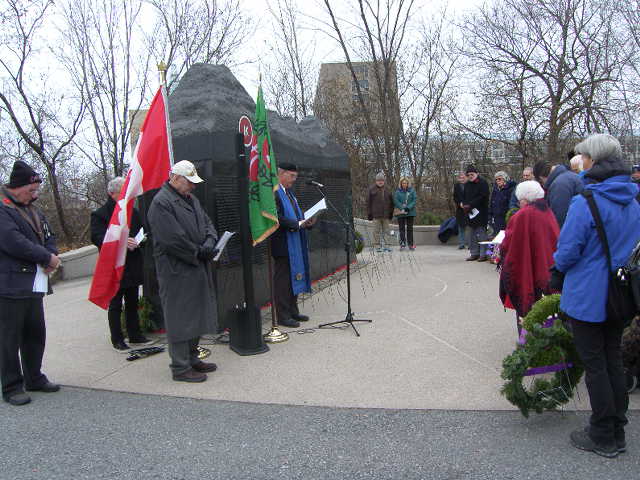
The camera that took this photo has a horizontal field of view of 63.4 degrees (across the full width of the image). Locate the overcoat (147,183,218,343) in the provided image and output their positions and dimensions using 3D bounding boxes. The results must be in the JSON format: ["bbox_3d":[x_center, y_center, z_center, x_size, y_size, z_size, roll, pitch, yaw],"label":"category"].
[{"bbox_3d":[-1.088,0.178,4.095,0.430,1.220,0.520,1,7,23],"label":"overcoat"}]

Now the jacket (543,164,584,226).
[{"bbox_3d":[2.651,-0.391,5.600,0.460,0.840,0.560,2,7,24],"label":"jacket"}]

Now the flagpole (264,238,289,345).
[{"bbox_3d":[-0.501,-0.300,5.070,0.260,2.594,0.260,-3,6,0],"label":"flagpole"}]

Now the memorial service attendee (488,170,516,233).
[{"bbox_3d":[3.199,-0.364,9.018,0.380,1.630,0.500,-7,8,-40],"label":"memorial service attendee"}]

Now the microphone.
[{"bbox_3d":[-0.048,-0.602,5.517,0.185,0.050,0.050,17,8,4],"label":"microphone"}]

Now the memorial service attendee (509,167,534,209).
[{"bbox_3d":[3.379,-0.334,8.415,0.520,1.680,0.380,2,7,37],"label":"memorial service attendee"}]

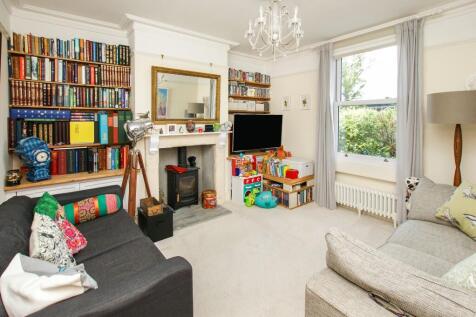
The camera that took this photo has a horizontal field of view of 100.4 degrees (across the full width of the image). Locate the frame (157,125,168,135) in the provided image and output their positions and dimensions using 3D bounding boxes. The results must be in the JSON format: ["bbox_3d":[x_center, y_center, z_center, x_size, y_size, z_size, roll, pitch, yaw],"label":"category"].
[{"bbox_3d":[-0.990,-0.380,2.600,0.146,0.130,0.031,-6,10,-37],"label":"frame"}]

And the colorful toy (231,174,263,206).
[{"bbox_3d":[0.143,0.529,3.330,0.390,0.420,0.370,-5,8,-34],"label":"colorful toy"}]

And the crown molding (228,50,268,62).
[{"bbox_3d":[0.222,-2.068,4.000,1.050,0.090,0.090,-5,8,-34],"label":"crown molding"}]

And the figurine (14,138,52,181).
[{"bbox_3d":[-2.344,0.011,2.267,0.260,0.473,0.208,4,9,28],"label":"figurine"}]

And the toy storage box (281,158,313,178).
[{"bbox_3d":[1.038,0.173,3.430,0.350,0.250,0.390,-5,8,-34],"label":"toy storage box"}]

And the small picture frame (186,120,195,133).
[{"bbox_3d":[-0.680,-0.454,2.839,0.109,0.172,0.083,-5,10,-33],"label":"small picture frame"}]

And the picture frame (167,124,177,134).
[{"bbox_3d":[-0.929,-0.407,2.780,0.130,0.140,0.030,-5,8,-34],"label":"picture frame"}]

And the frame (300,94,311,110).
[{"bbox_3d":[1.248,-1.019,3.640,0.026,0.276,0.208,-7,11,-41],"label":"frame"}]

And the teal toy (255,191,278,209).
[{"bbox_3d":[0.451,0.644,3.140,0.330,0.210,0.280,-3,8,-23],"label":"teal toy"}]

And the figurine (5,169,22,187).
[{"bbox_3d":[-2.343,0.198,2.070,0.106,0.161,0.104,-6,10,-38],"label":"figurine"}]

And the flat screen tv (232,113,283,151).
[{"bbox_3d":[0.361,-0.446,3.540,1.030,0.610,0.070,-4,8,-27],"label":"flat screen tv"}]

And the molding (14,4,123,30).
[{"bbox_3d":[-2.036,-1.739,2.454,1.009,0.083,0.094,-5,10,-33],"label":"molding"}]

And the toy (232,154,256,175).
[{"bbox_3d":[0.104,0.122,3.450,0.430,0.300,0.200,-5,8,-34],"label":"toy"}]

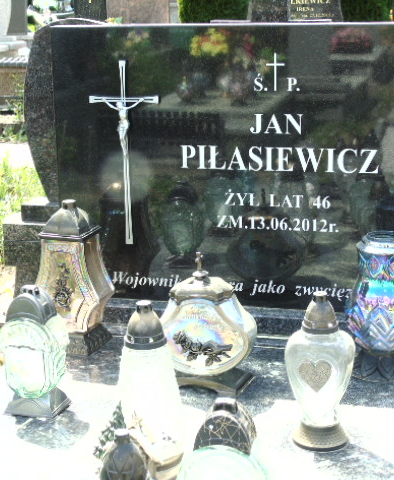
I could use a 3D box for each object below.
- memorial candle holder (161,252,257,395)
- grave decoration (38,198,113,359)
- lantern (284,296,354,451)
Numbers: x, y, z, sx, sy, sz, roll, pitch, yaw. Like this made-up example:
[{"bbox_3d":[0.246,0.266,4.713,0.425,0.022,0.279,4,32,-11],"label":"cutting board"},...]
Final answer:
[{"bbox_3d":[0.026,0.181,2.309,0.200,0.306,0.136,5,15,20],"label":"memorial candle holder"},{"bbox_3d":[-0.324,0.086,2.568,0.170,0.375,0.165,5,15,20],"label":"grave decoration"},{"bbox_3d":[0.251,0.256,1.991,0.144,0.309,0.142,3,15,15],"label":"lantern"}]

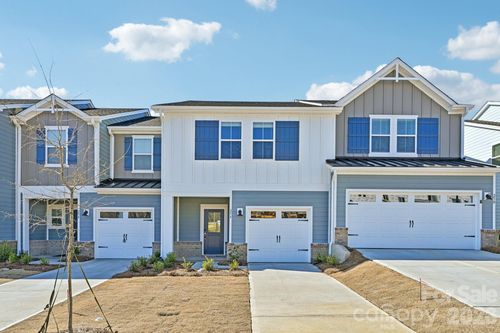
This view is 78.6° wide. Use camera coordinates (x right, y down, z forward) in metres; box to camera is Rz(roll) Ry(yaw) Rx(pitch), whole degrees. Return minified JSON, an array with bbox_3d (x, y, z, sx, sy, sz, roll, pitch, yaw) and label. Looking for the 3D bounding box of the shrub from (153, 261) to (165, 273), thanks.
[{"bbox_3d":[-3.116,3.405,10.400,0.420,0.420,0.420,0,0,0],"label":"shrub"}]

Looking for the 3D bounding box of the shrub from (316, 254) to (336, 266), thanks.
[{"bbox_3d":[2.707,3.370,10.950,0.780,0.430,0.500,0,0,0],"label":"shrub"}]

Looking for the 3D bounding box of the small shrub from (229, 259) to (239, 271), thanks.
[{"bbox_3d":[-0.587,3.603,11.200,0.367,0.458,0.380,0,0,0],"label":"small shrub"}]

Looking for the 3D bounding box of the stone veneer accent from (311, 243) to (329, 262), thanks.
[{"bbox_3d":[2.785,3.461,12.150,0.716,0.796,0.160,0,0,0],"label":"stone veneer accent"}]

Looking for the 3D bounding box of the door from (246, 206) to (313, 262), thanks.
[{"bbox_3d":[1.159,2.684,12.000,2.580,2.200,0.140,0,0,0],"label":"door"}]

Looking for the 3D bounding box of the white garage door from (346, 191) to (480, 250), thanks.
[{"bbox_3d":[6.236,2.047,11.630,5.071,2.260,0.120,0,0,0],"label":"white garage door"}]

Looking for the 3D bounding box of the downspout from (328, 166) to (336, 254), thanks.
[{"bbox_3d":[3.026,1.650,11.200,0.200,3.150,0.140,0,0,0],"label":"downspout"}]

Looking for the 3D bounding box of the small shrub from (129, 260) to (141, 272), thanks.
[{"bbox_3d":[-3.933,3.405,10.400,0.420,0.420,0.420,0,0,0],"label":"small shrub"}]

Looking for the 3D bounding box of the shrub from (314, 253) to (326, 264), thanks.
[{"bbox_3d":[2.786,3.565,11.900,0.468,0.429,0.440,0,0,0],"label":"shrub"}]

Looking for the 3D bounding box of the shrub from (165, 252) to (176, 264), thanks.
[{"bbox_3d":[-2.942,3.404,11.300,0.450,0.450,0.440,0,0,0],"label":"shrub"}]

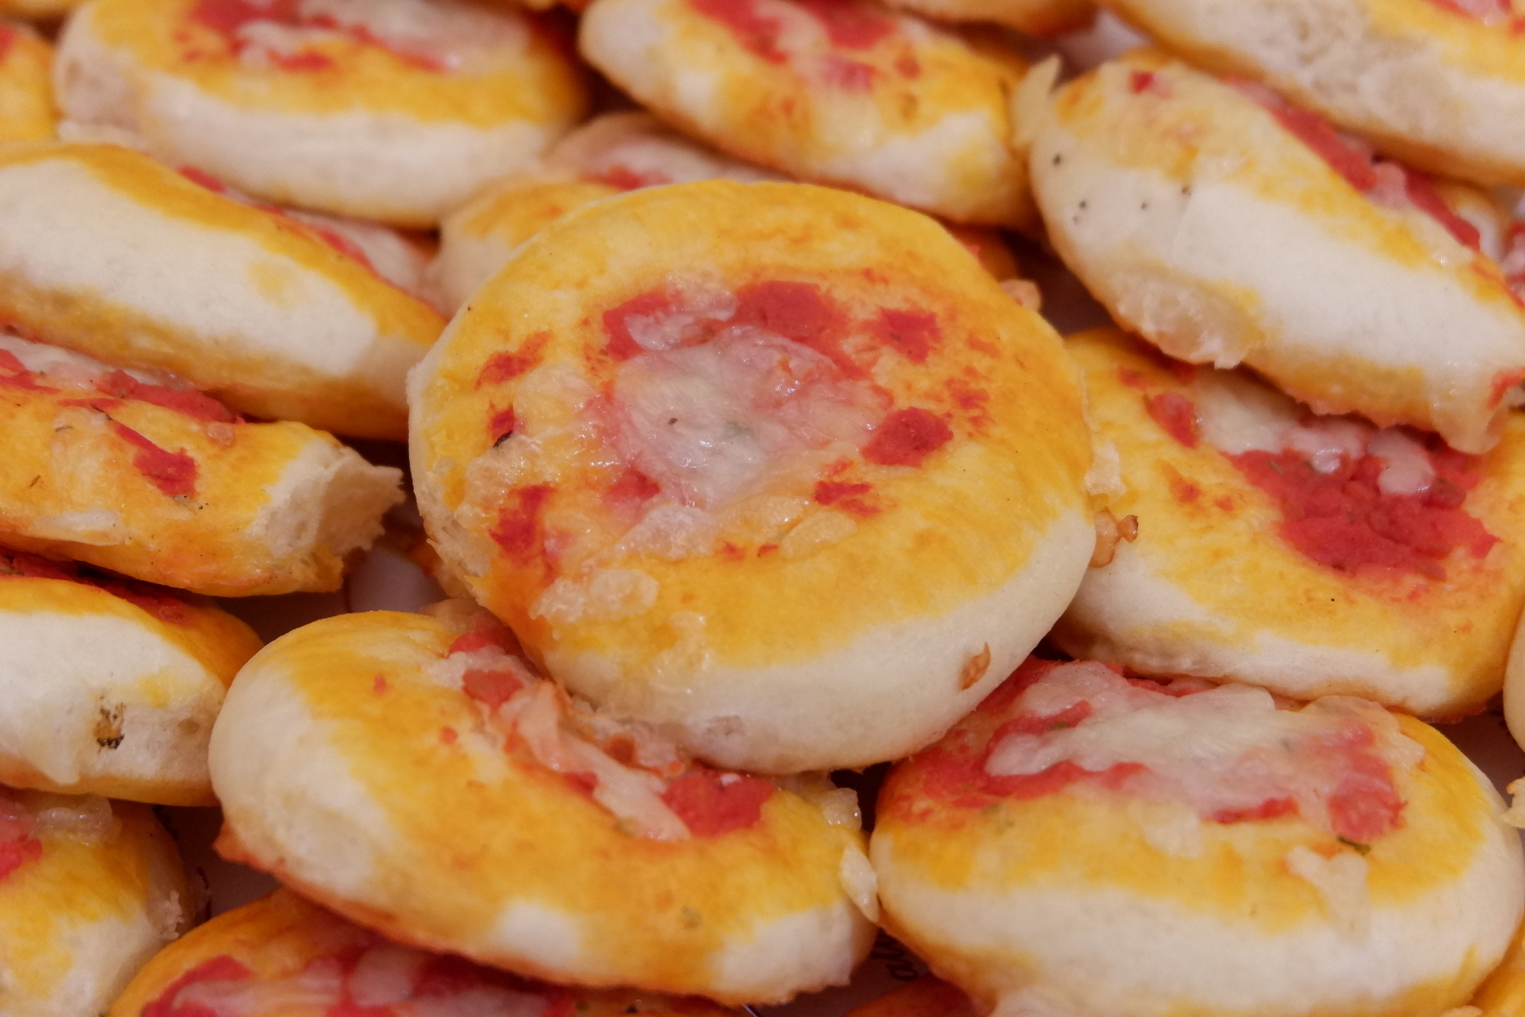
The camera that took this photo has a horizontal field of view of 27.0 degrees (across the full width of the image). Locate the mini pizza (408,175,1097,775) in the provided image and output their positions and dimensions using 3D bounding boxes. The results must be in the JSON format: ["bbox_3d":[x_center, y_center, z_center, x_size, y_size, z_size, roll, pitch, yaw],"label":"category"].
[{"bbox_3d":[-0.001,-0.005,0.357,0.077,0.021,0.077,0,53,0],"label":"mini pizza"}]

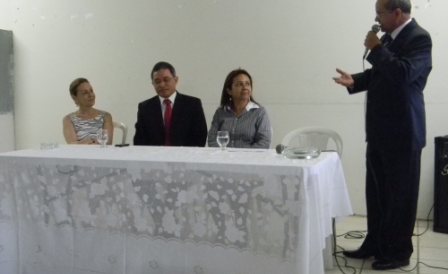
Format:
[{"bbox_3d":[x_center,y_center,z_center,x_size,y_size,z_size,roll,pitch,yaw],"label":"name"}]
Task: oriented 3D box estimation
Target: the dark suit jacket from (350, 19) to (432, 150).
[{"bbox_3d":[1.088,-0.343,3.470,0.500,0.820,0.520,0,3,3],"label":"dark suit jacket"}]

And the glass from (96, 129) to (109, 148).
[{"bbox_3d":[-0.852,0.012,3.740,0.079,0.126,0.079,0,3,0],"label":"glass"}]

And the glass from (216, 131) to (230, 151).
[{"bbox_3d":[-0.003,0.025,3.370,0.081,0.124,0.081,0,3,0],"label":"glass"}]

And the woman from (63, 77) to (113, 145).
[{"bbox_3d":[-1.072,0.165,4.064,0.450,1.264,0.740,-1,3,-6],"label":"woman"}]

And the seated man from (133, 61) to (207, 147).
[{"bbox_3d":[-0.430,0.122,3.822,0.570,1.366,0.760,0,3,7],"label":"seated man"}]

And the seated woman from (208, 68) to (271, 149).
[{"bbox_3d":[0.080,0.166,3.573,0.480,1.296,0.740,0,3,10],"label":"seated woman"}]

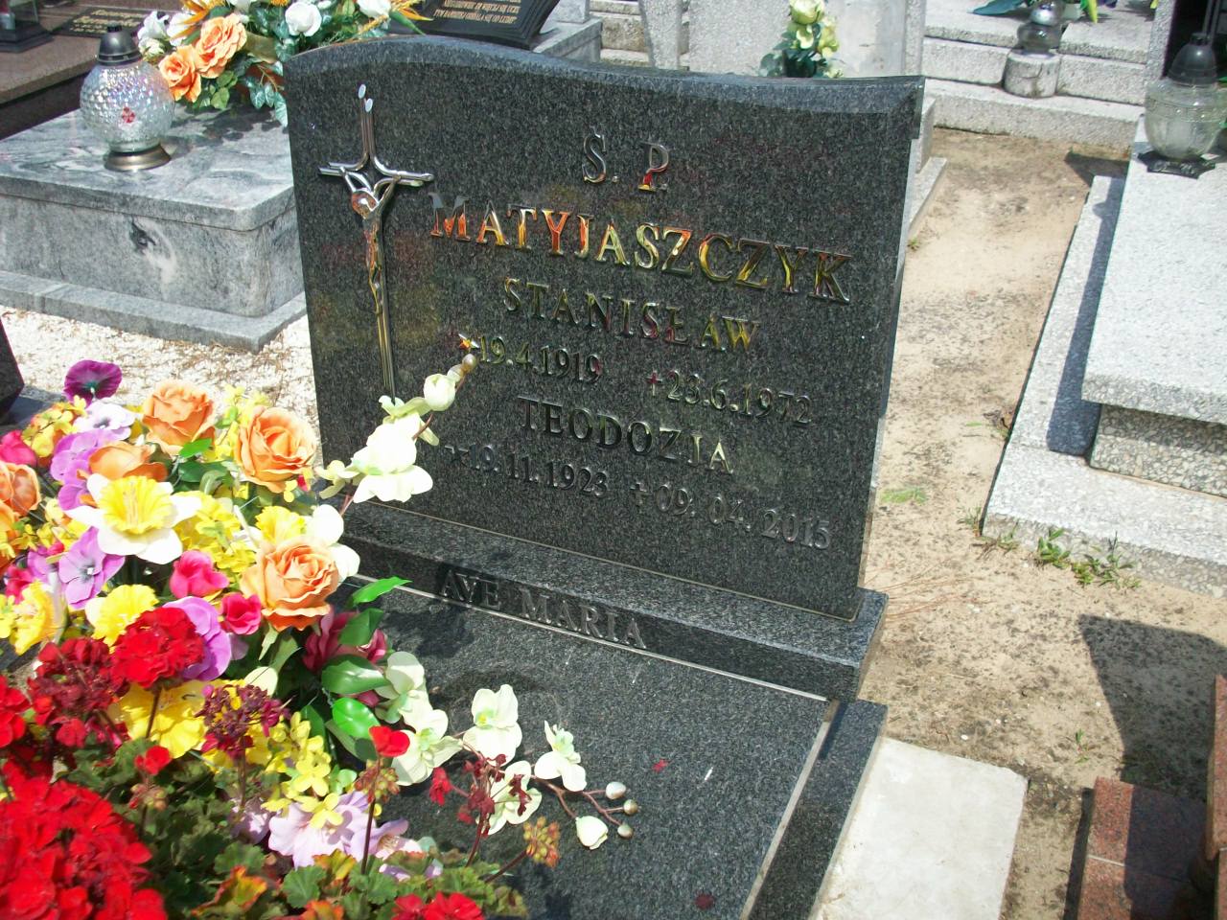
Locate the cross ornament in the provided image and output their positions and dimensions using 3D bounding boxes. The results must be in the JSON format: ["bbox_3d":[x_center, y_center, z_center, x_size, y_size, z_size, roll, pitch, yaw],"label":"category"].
[{"bbox_3d":[-0.318,-0.268,1.800,0.179,0.483,0.044,12,30,20],"label":"cross ornament"}]

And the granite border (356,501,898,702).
[{"bbox_3d":[-0.067,0.166,1.927,0.906,0.064,0.171,12,31,20],"label":"granite border"}]

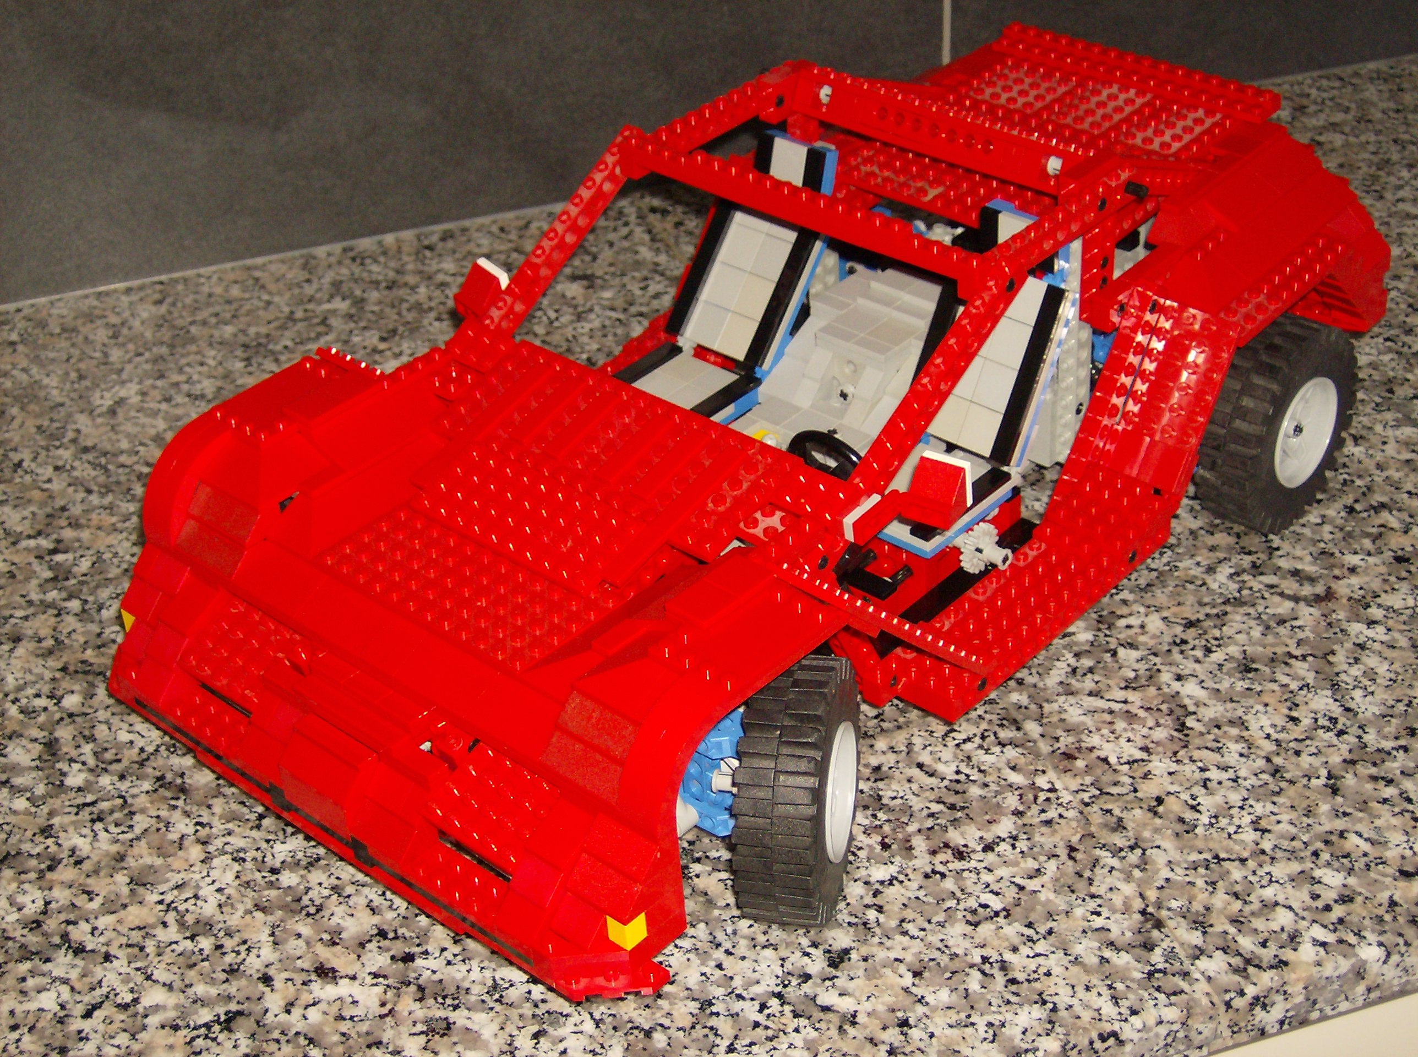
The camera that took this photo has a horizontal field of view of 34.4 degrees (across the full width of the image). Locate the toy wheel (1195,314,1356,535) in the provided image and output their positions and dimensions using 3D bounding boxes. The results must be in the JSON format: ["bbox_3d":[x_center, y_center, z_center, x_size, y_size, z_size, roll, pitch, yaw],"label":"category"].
[{"bbox_3d":[0.220,-0.040,0.887,0.024,0.081,0.081,25,45,35],"label":"toy wheel"}]

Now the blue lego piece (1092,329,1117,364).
[{"bbox_3d":[0.149,-0.068,0.861,0.016,0.016,0.014,25,45,35],"label":"blue lego piece"}]

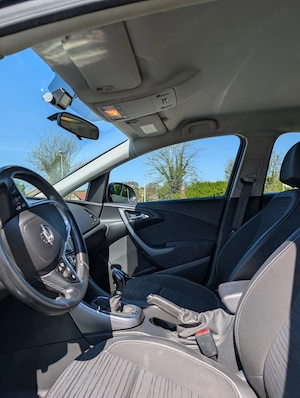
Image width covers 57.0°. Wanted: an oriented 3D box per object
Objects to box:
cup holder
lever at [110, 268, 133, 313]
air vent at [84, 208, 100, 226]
[{"bbox_3d":[0.056,0.452,0.955,0.105,0.060,0.080,-1,-1,9],"label":"cup holder"},{"bbox_3d":[-0.103,0.331,1.000,0.075,0.150,0.065,-1,-1,9],"label":"lever"},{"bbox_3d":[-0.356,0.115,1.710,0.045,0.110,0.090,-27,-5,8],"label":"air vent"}]

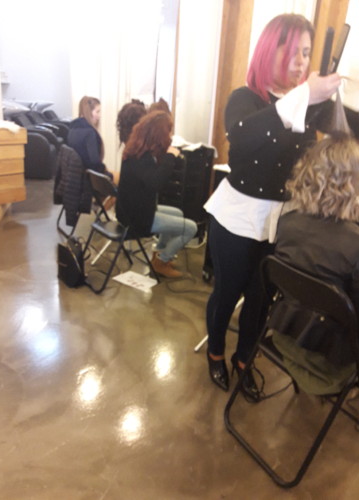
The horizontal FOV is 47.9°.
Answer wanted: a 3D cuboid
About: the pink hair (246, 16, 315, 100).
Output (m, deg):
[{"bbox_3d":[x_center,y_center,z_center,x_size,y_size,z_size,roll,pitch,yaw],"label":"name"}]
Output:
[{"bbox_3d":[0.377,-0.719,1.510,0.240,0.310,0.230,19,26,35],"label":"pink hair"}]

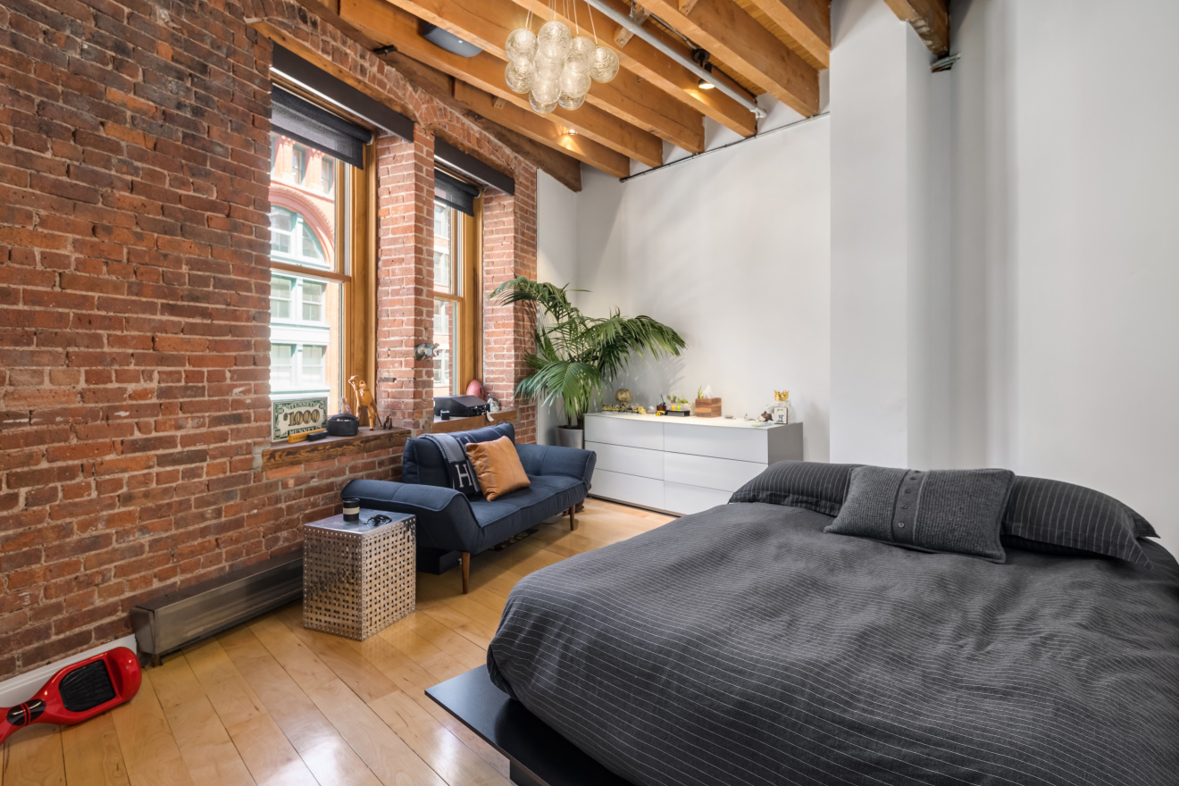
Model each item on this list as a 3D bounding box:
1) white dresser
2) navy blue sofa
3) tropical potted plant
[{"bbox_3d":[0.801,0.602,4.727,1.778,0.762,0.560,2,3,43],"label":"white dresser"},{"bbox_3d":[-0.685,0.643,3.697,0.736,0.770,1.845,1,2,25],"label":"navy blue sofa"},{"bbox_3d":[0.000,-0.007,5.060,1.580,1.950,1.250,0,2,0],"label":"tropical potted plant"}]

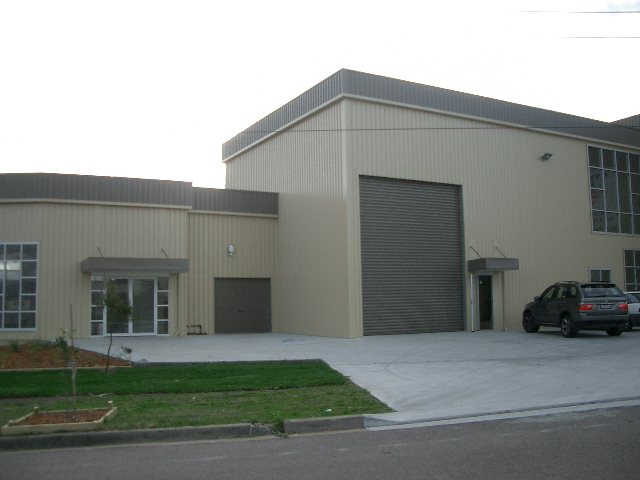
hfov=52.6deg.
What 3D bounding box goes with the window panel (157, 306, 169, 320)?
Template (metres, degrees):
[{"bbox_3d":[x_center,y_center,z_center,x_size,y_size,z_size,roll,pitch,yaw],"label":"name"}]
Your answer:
[{"bbox_3d":[-5.603,2.612,22.993,0.467,0.529,0.060,2,-6,-28],"label":"window panel"}]

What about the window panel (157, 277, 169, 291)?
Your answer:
[{"bbox_3d":[-5.606,1.568,23.111,0.448,0.528,0.080,2,-7,-29],"label":"window panel"}]

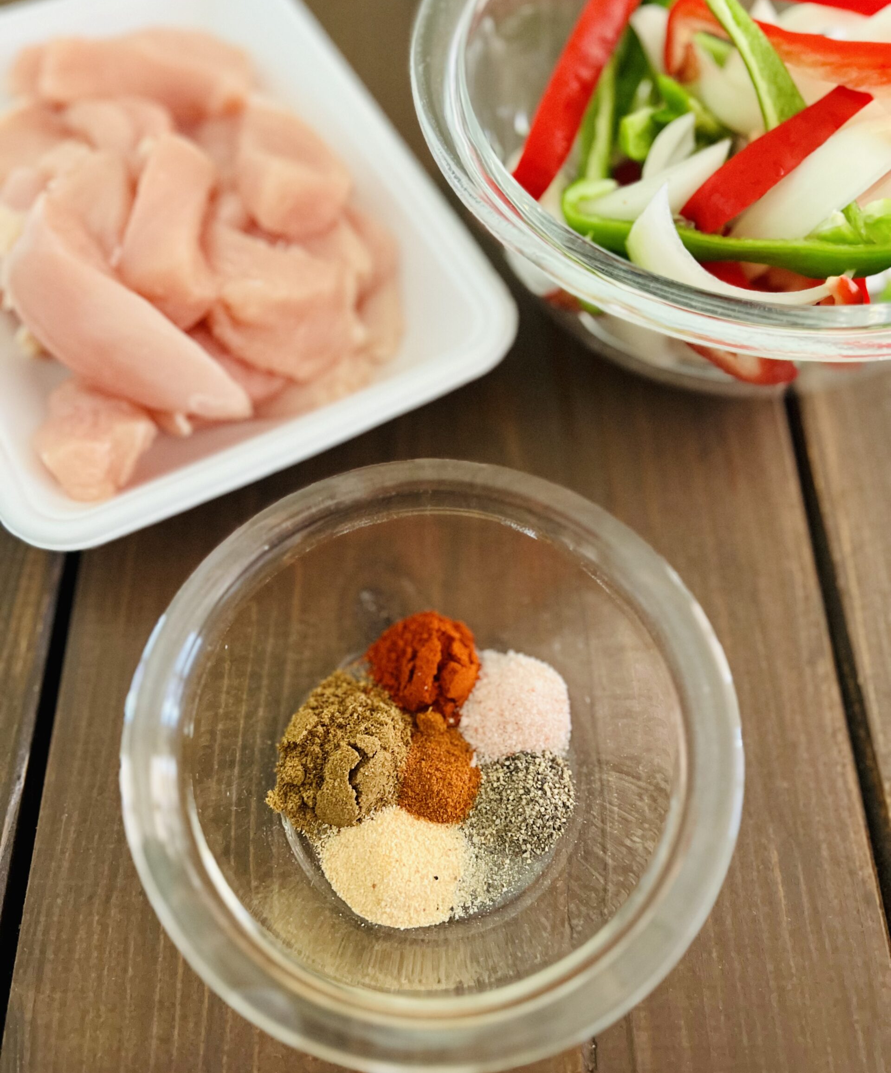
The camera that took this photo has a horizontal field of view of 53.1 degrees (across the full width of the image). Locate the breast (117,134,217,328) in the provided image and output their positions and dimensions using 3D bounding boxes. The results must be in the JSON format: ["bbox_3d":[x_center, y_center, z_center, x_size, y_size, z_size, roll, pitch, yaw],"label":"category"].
[{"bbox_3d":[-0.081,-0.089,0.259,0.026,0.020,0.060,-1,64,1],"label":"breast"}]

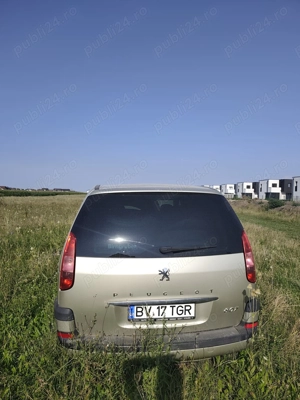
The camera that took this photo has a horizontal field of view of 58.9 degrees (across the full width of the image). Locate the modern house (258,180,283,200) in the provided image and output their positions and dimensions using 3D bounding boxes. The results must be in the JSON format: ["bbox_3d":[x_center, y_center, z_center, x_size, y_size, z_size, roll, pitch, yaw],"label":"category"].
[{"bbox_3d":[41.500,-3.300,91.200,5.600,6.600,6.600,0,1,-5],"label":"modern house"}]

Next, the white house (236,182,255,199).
[{"bbox_3d":[39.850,-3.650,109.600,5.600,6.600,6.600,0,1,-5],"label":"white house"}]

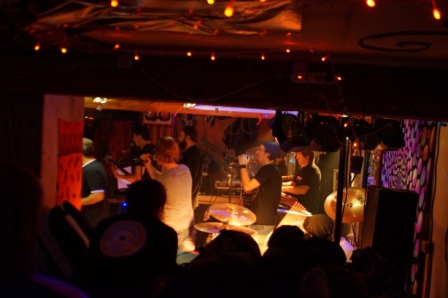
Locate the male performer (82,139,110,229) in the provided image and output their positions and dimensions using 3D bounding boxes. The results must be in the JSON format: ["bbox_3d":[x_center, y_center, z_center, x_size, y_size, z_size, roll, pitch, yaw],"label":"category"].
[{"bbox_3d":[-1.590,0.725,6.197,0.480,1.700,0.520,2,3,6],"label":"male performer"}]

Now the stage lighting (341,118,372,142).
[{"bbox_3d":[1.048,-0.145,4.100,0.220,0.230,0.250,1,-23,-22],"label":"stage lighting"}]

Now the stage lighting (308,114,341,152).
[{"bbox_3d":[0.770,-0.119,4.000,0.230,0.250,0.260,1,-23,-22],"label":"stage lighting"}]

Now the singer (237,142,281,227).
[{"bbox_3d":[0.420,0.786,5.847,0.500,1.720,0.500,2,3,3],"label":"singer"}]

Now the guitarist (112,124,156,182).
[{"bbox_3d":[-1.128,0.564,6.748,0.560,1.760,0.520,2,3,9],"label":"guitarist"}]

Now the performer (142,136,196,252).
[{"bbox_3d":[-0.552,0.737,5.548,0.500,1.740,0.500,4,4,37],"label":"performer"}]

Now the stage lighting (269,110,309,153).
[{"bbox_3d":[0.495,-0.132,3.950,0.260,0.270,0.270,1,-23,-22],"label":"stage lighting"}]

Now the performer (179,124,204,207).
[{"bbox_3d":[-0.468,0.586,6.849,0.420,1.800,0.500,3,3,15],"label":"performer"}]

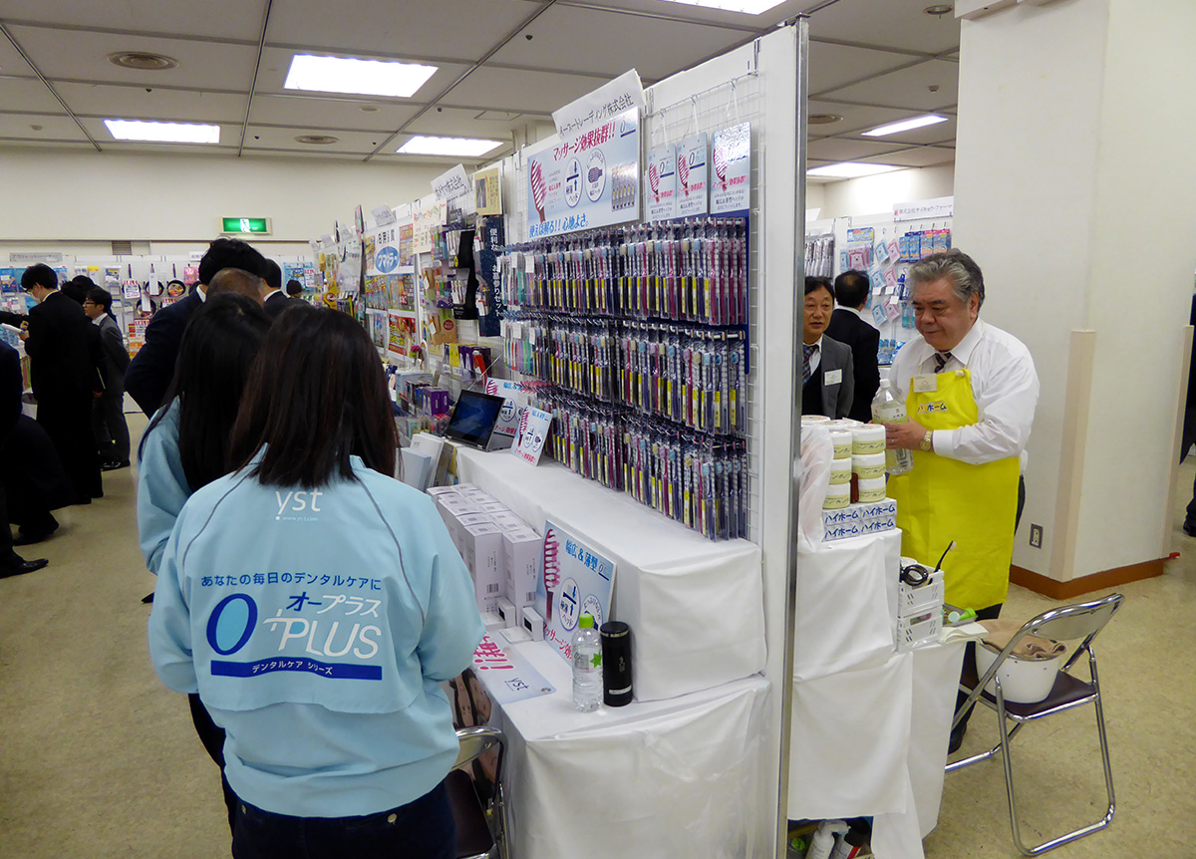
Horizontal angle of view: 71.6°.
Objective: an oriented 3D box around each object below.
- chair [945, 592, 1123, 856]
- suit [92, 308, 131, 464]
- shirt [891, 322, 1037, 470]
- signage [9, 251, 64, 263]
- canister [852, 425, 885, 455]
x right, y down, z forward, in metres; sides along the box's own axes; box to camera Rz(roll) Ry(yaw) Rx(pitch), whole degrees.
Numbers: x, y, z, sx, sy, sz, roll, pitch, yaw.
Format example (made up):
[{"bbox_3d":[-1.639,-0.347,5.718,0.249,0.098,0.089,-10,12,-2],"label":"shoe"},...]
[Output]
[{"bbox_3d":[1.265,0.820,2.554,0.455,0.745,0.460,-6,11,-24],"label":"chair"},{"bbox_3d":[-4.611,-0.388,7.839,0.360,1.430,0.500,-6,11,-24],"label":"suit"},{"bbox_3d":[1.155,-0.108,2.673,0.390,0.470,0.480,-8,12,-34],"label":"shirt"},{"bbox_3d":[-7.500,-2.293,11.076,0.592,0.121,0.020,-6,11,-24],"label":"signage"},{"bbox_3d":[0.667,0.025,2.039,0.080,0.061,0.080,-1,10,0],"label":"canister"}]

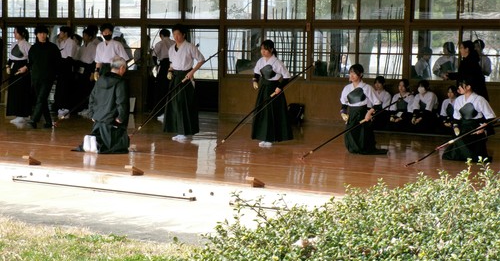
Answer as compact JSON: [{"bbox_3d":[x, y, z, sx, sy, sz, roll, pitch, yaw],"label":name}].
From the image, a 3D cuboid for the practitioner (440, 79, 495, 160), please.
[{"bbox_3d":[2.907,-0.152,18.120,0.560,1.060,0.700,4,5,41],"label":"practitioner"}]

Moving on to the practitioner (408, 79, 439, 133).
[{"bbox_3d":[3.089,-0.439,24.266,0.520,0.880,0.580,4,4,37],"label":"practitioner"}]

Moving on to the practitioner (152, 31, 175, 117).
[{"bbox_3d":[-1.612,-1.068,26.380,0.490,1.700,0.400,0,4,-18],"label":"practitioner"}]

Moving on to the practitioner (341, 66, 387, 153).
[{"bbox_3d":[1.552,-0.297,18.843,0.530,1.210,0.640,4,5,42],"label":"practitioner"}]

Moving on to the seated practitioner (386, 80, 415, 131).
[{"bbox_3d":[2.542,-0.444,23.044,0.480,0.809,0.640,4,6,37],"label":"seated practitioner"}]

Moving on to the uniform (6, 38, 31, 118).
[{"bbox_3d":[-3.906,-0.896,23.200,0.400,1.353,0.480,-2,5,-35],"label":"uniform"}]

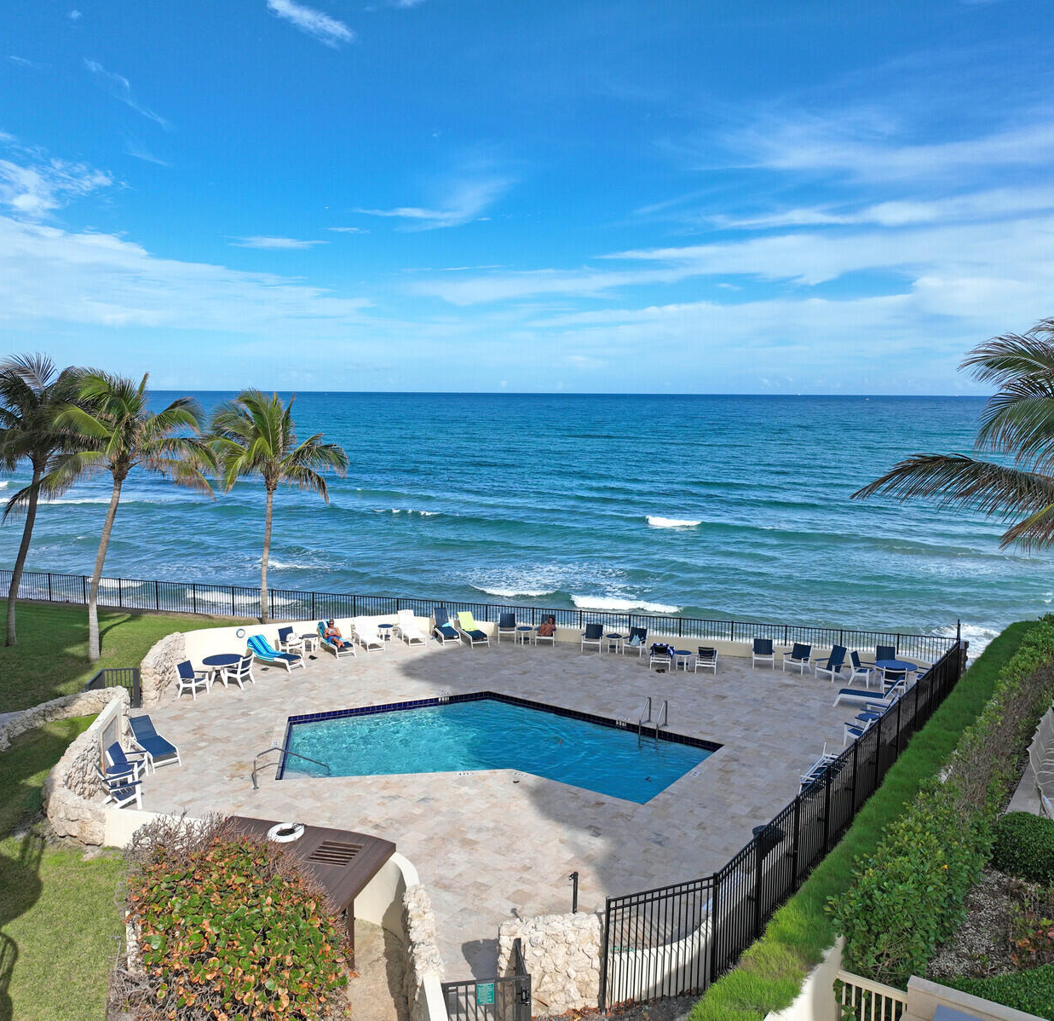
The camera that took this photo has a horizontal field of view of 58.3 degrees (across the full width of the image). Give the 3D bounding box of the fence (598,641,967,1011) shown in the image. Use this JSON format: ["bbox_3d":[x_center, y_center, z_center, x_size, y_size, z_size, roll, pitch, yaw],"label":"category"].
[{"bbox_3d":[7.505,5.824,21.218,0.979,1.840,19.078,6,9,38],"label":"fence"}]

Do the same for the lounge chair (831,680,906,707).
[{"bbox_3d":[9.601,5.083,26.439,1.820,0.900,0.650,3,8,23],"label":"lounge chair"}]

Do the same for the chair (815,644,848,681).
[{"bbox_3d":[9.750,4.913,30.123,0.850,0.950,0.680,-5,9,-37],"label":"chair"}]

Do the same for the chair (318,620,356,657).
[{"bbox_3d":[-6.389,4.337,31.744,0.650,0.870,1.773,-4,8,-32],"label":"chair"}]

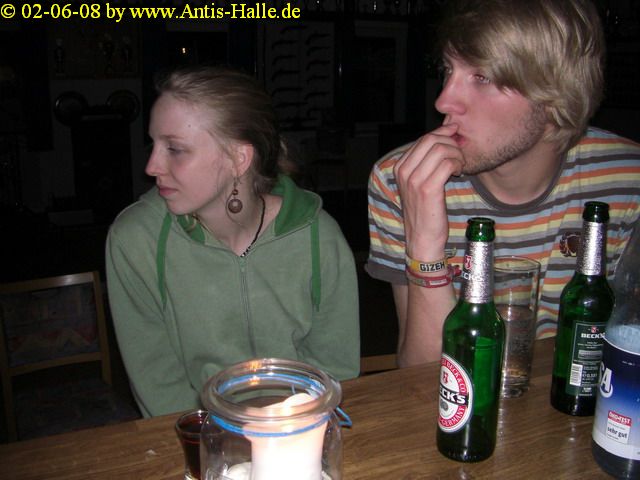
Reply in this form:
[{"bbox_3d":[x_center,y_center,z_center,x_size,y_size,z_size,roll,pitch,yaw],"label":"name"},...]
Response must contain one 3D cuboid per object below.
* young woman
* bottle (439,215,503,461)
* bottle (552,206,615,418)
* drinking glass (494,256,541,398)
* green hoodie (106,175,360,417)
[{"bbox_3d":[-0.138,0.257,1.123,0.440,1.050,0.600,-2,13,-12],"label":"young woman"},{"bbox_3d":[0.151,0.091,0.692,0.061,0.237,0.061,-5,14,-25],"label":"bottle"},{"bbox_3d":[0.302,0.071,0.793,0.061,0.237,0.061,1,13,3],"label":"bottle"},{"bbox_3d":[0.227,0.105,0.847,0.064,0.156,0.064,1,13,0],"label":"drinking glass"},{"bbox_3d":[-0.137,0.138,1.127,0.420,0.480,0.340,-2,13,-12],"label":"green hoodie"}]

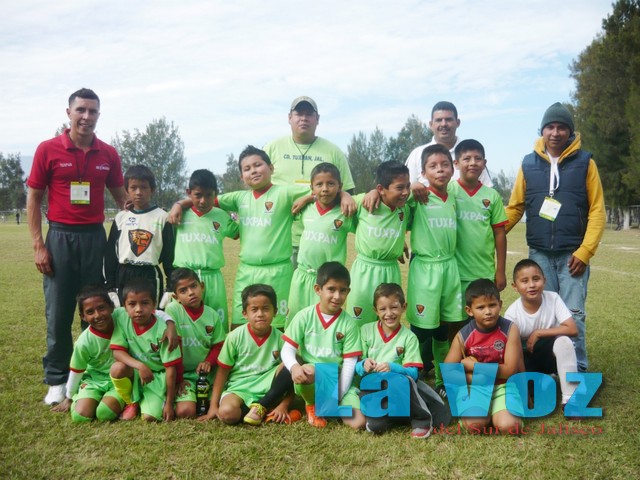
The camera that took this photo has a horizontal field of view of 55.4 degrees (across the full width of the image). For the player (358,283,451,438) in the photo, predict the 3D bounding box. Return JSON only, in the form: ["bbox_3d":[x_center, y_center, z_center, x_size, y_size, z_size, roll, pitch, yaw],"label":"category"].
[{"bbox_3d":[0.423,0.566,3.094,0.440,0.690,0.500,0,2,6],"label":"player"}]

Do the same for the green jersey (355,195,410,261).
[{"bbox_3d":[0.358,-0.076,3.440,0.380,0.400,0.250,0,2,-12],"label":"green jersey"}]

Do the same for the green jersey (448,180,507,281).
[{"bbox_3d":[0.846,-0.054,3.500,0.460,0.580,0.260,0,2,8],"label":"green jersey"}]

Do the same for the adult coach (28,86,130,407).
[{"bbox_3d":[-1.365,0.023,3.433,0.580,1.750,0.360,-1,2,-25],"label":"adult coach"}]

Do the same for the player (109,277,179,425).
[{"bbox_3d":[-0.947,0.549,3.294,0.380,0.710,0.480,0,2,-10],"label":"player"}]

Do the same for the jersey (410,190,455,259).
[{"bbox_3d":[0.655,-0.091,3.519,0.340,0.420,0.220,0,2,-10],"label":"jersey"}]

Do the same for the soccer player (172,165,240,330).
[{"bbox_3d":[-0.647,0.231,3.450,0.420,1.270,0.280,0,2,-9],"label":"soccer player"}]

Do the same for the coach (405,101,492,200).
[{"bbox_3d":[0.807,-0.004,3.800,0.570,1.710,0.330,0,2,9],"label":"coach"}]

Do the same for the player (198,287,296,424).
[{"bbox_3d":[-0.373,0.571,3.224,0.500,0.670,0.500,0,2,-10],"label":"player"}]

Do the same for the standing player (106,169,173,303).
[{"bbox_3d":[-1.051,0.228,3.551,0.410,1.330,0.270,-1,2,-15],"label":"standing player"}]

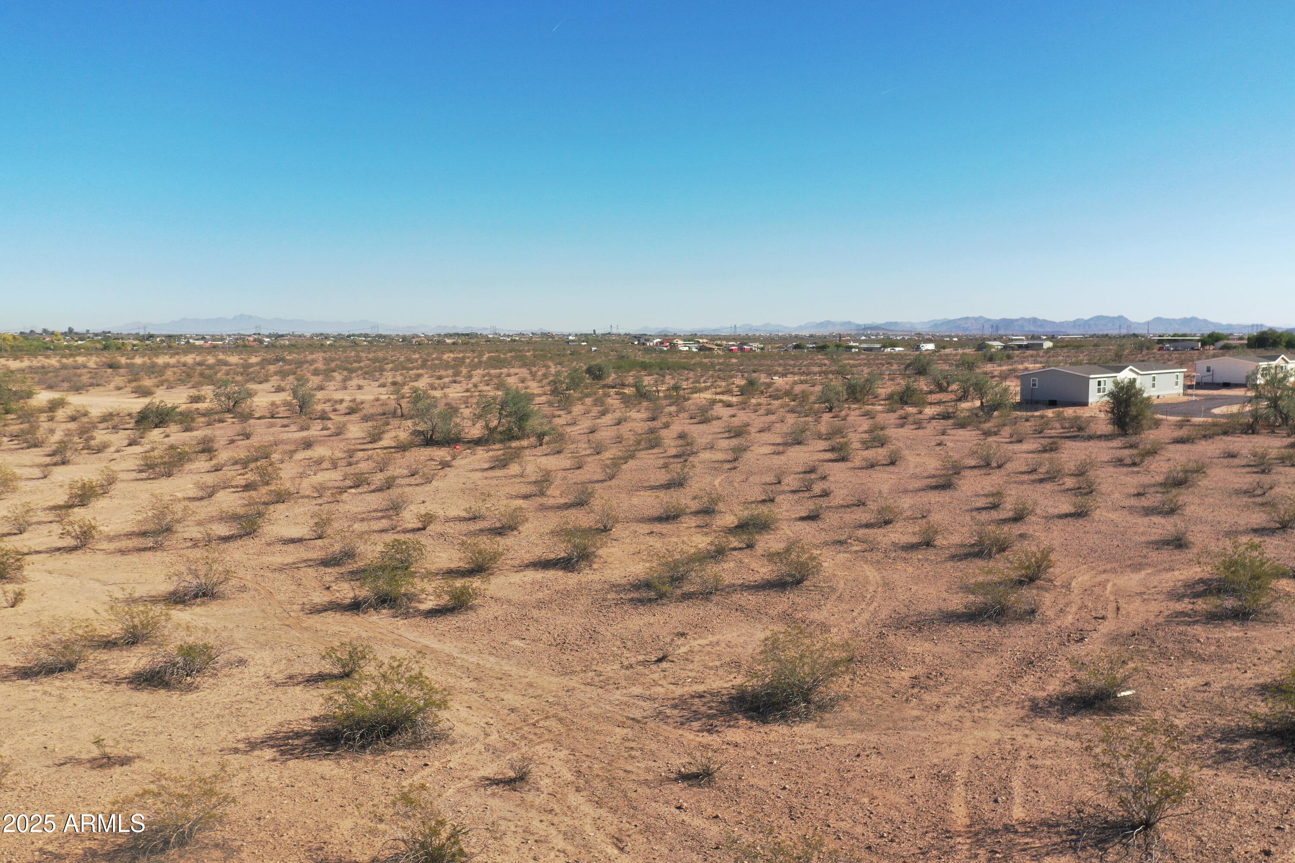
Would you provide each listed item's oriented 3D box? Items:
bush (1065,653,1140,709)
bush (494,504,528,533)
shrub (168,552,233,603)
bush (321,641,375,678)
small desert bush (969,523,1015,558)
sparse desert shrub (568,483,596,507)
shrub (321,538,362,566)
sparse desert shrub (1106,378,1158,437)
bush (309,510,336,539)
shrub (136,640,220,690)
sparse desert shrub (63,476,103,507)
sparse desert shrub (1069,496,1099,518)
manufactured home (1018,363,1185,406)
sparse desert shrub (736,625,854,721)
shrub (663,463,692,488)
[{"bbox_3d":[9.903,5.360,21.808,1.564,1.014,1.408,3,6,25],"label":"bush"},{"bbox_3d":[-5.336,3.418,39.377,1.295,1.079,1.191,0,6,0],"label":"bush"},{"bbox_3d":[-13.105,4.301,29.486,1.839,1.289,1.471,0,6,0],"label":"shrub"},{"bbox_3d":[-6.673,5.067,22.444,1.146,0.760,1.088,-2,6,-17],"label":"bush"},{"bbox_3d":[12.372,3.879,36.061,1.551,1.140,1.396,2,6,19],"label":"small desert bush"},{"bbox_3d":[-3.025,2.942,46.275,1.194,0.983,1.074,0,6,-4],"label":"sparse desert shrub"},{"bbox_3d":[-10.352,4.088,34.085,1.295,0.816,1.036,0,6,0],"label":"shrub"},{"bbox_3d":[36.851,-1.909,76.926,3.677,4.321,3.383,0,6,0],"label":"sparse desert shrub"},{"bbox_3d":[-12.440,3.564,38.470,0.975,1.004,0.877,0,6,0],"label":"bush"},{"bbox_3d":[-10.883,5.318,23.284,1.914,0.807,1.723,-3,6,-26],"label":"shrub"},{"bbox_3d":[-25.631,2.754,45.710,1.692,1.204,1.354,0,6,0],"label":"sparse desert shrub"},{"bbox_3d":[18.518,3.200,42.790,1.159,0.844,1.066,0,6,0],"label":"sparse desert shrub"},{"bbox_3d":[53.178,-5.739,117.221,24.139,4.053,8.401,-5,8,-41],"label":"manufactured home"},{"bbox_3d":[3.019,4.928,20.666,2.404,1.740,2.212,0,6,0],"label":"sparse desert shrub"},{"bbox_3d":[1.549,2.230,51.337,1.451,1.150,1.306,0,6,0],"label":"shrub"}]

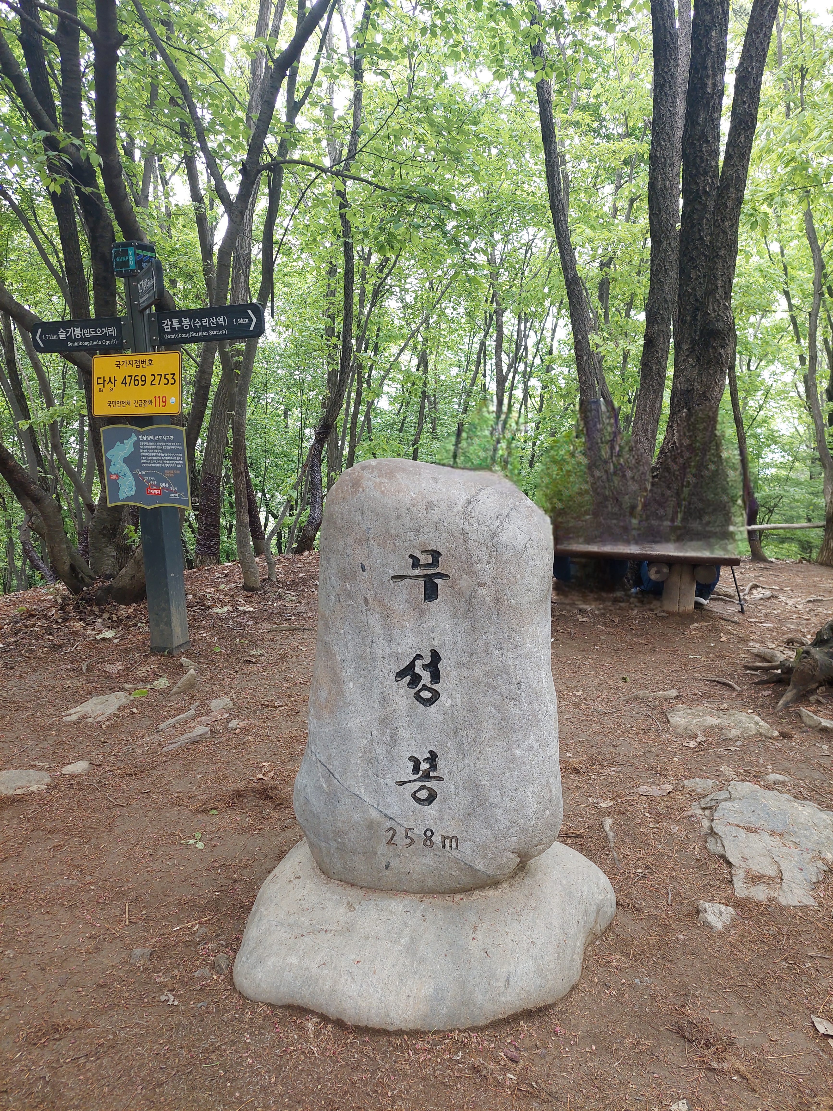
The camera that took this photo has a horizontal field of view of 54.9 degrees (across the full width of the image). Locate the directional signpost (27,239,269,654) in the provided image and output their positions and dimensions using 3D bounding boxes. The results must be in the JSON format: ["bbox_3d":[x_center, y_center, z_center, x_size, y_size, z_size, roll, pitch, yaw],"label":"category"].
[{"bbox_3d":[-1.568,-0.584,4.571,1.400,2.370,0.680,2,10,18],"label":"directional signpost"}]

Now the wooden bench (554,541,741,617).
[{"bbox_3d":[1.496,0.136,6.085,1.800,0.420,0.500,3,10,25],"label":"wooden bench"}]

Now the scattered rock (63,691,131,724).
[{"bbox_3d":[-1.578,0.740,3.959,0.254,0.070,0.304,0,9,8],"label":"scattered rock"}]

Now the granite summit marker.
[{"bbox_3d":[0.029,0.403,2.082,0.980,1.290,0.720,-1,9,0],"label":"granite summit marker"}]

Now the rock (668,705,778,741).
[{"bbox_3d":[1.342,0.730,3.562,0.439,0.090,0.242,-1,9,2],"label":"rock"}]

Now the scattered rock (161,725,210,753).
[{"bbox_3d":[-1.003,0.804,3.519,0.090,0.060,0.237,7,12,41],"label":"scattered rock"}]

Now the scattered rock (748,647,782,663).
[{"bbox_3d":[1.988,0.560,4.541,0.176,0.080,0.080,5,11,34],"label":"scattered rock"}]

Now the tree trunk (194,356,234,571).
[{"bbox_3d":[-2.073,-1.035,8.058,0.380,2.250,0.340,-1,9,0],"label":"tree trunk"}]

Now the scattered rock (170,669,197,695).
[{"bbox_3d":[-1.215,0.662,4.261,0.093,0.090,0.229,1,10,16],"label":"scattered rock"}]

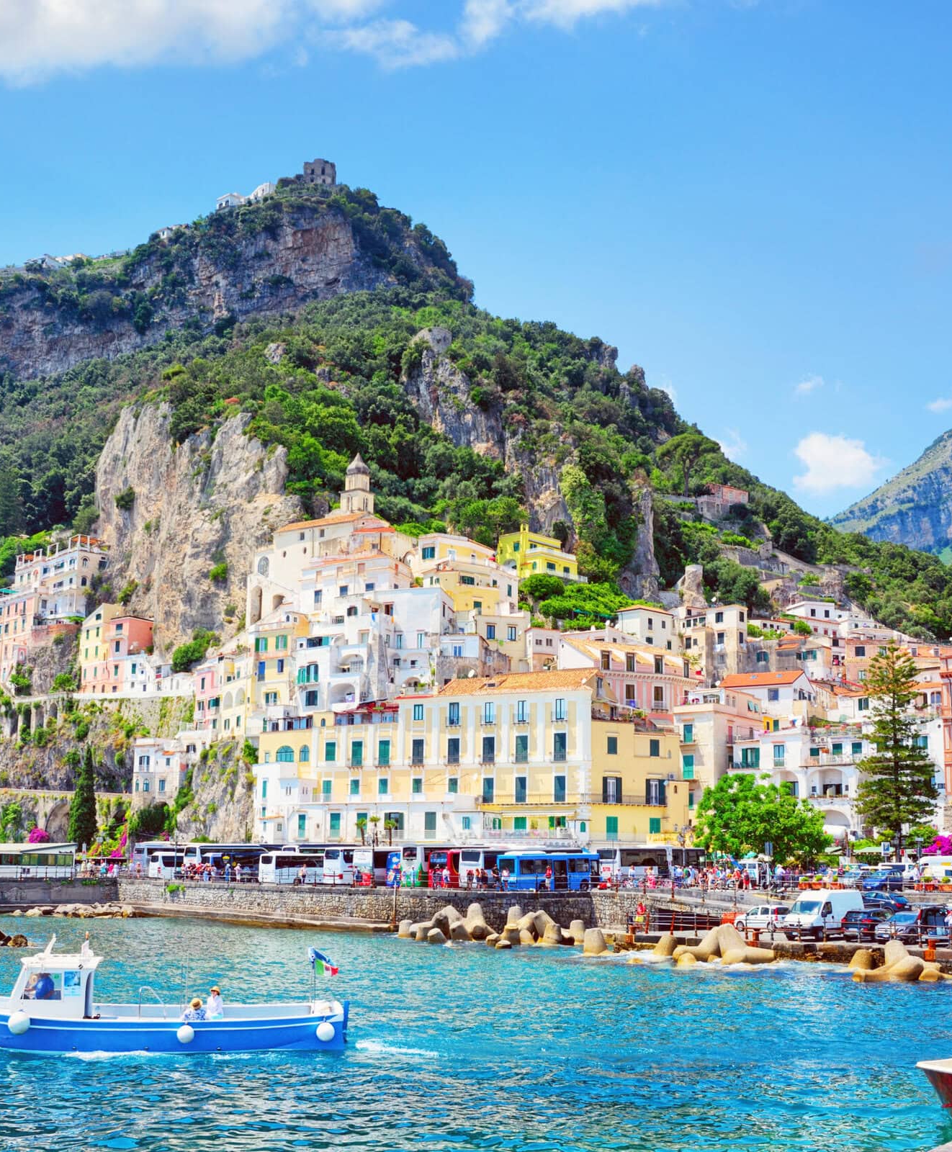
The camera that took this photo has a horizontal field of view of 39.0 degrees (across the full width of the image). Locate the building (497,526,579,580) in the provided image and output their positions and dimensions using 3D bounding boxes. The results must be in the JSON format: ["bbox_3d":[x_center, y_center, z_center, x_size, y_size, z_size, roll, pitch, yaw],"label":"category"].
[{"bbox_3d":[9.148,-2.413,197.000,6.500,8.000,11.500,-11,-16,43],"label":"building"}]

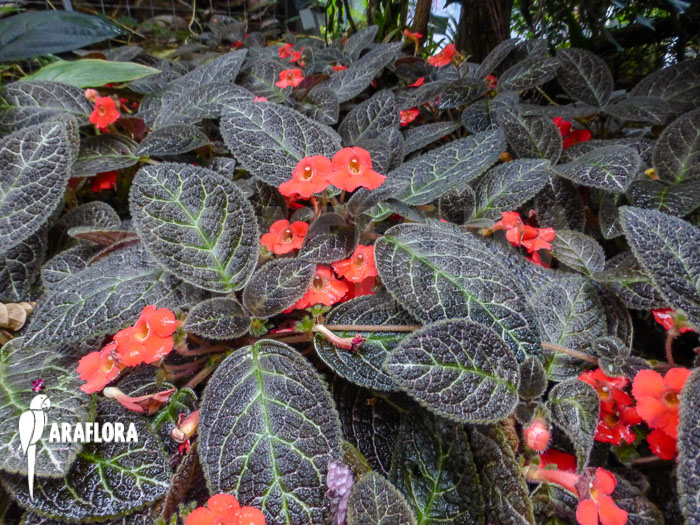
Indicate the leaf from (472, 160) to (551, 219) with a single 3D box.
[{"bbox_3d":[0.116,-0.057,0.358,0.079,0.014,0.040,-35,53,-14],"label":"leaf"}]

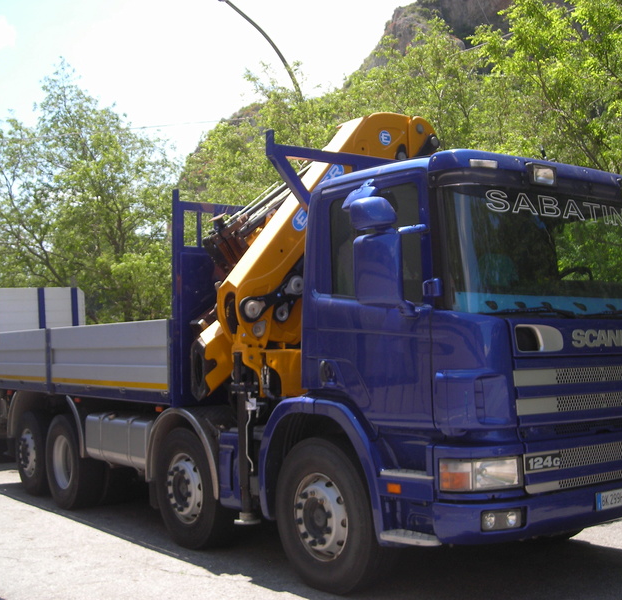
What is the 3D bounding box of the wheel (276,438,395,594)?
[{"bbox_3d":[0.167,1.500,6.122,0.310,1.050,1.050,1,-4,-37],"label":"wheel"}]

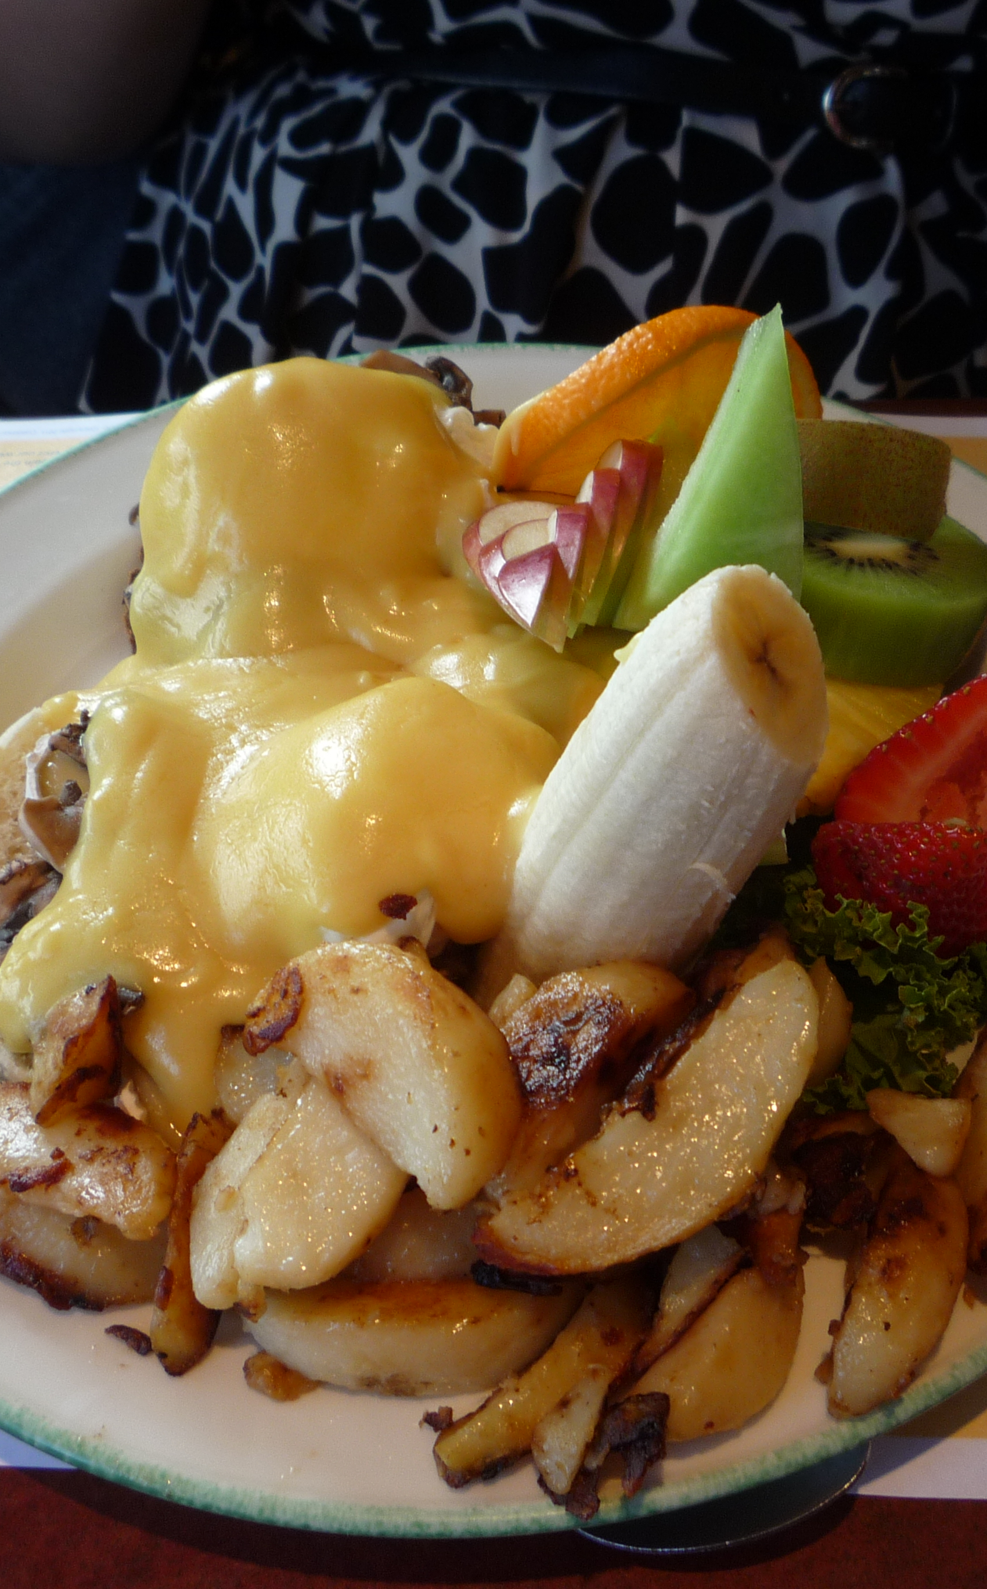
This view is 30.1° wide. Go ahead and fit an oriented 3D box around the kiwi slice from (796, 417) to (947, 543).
[{"bbox_3d":[0.069,-0.064,0.372,0.049,0.022,0.047,10,11,9],"label":"kiwi slice"}]

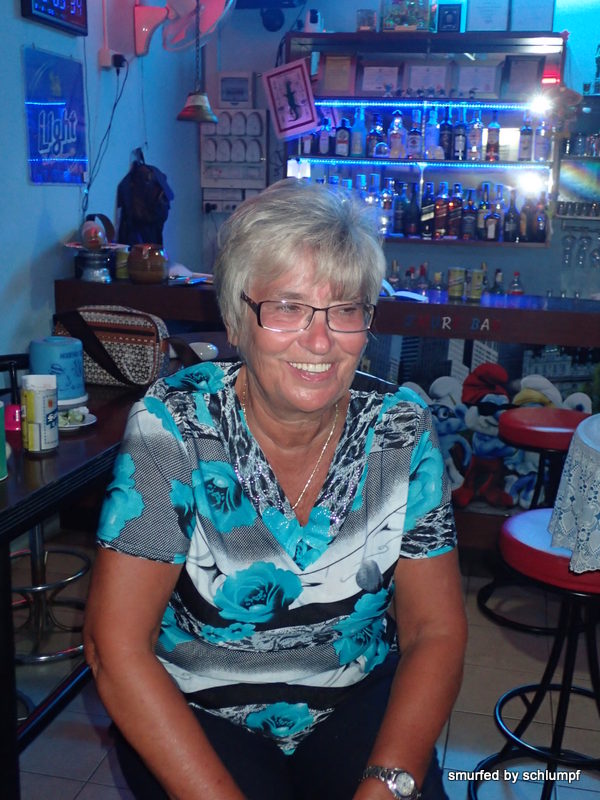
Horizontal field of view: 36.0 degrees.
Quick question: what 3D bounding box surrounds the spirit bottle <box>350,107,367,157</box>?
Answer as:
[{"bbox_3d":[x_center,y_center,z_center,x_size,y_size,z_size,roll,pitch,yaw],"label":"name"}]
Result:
[{"bbox_3d":[0.314,-1.441,4.966,0.082,0.280,0.082,4,13,12],"label":"spirit bottle"}]

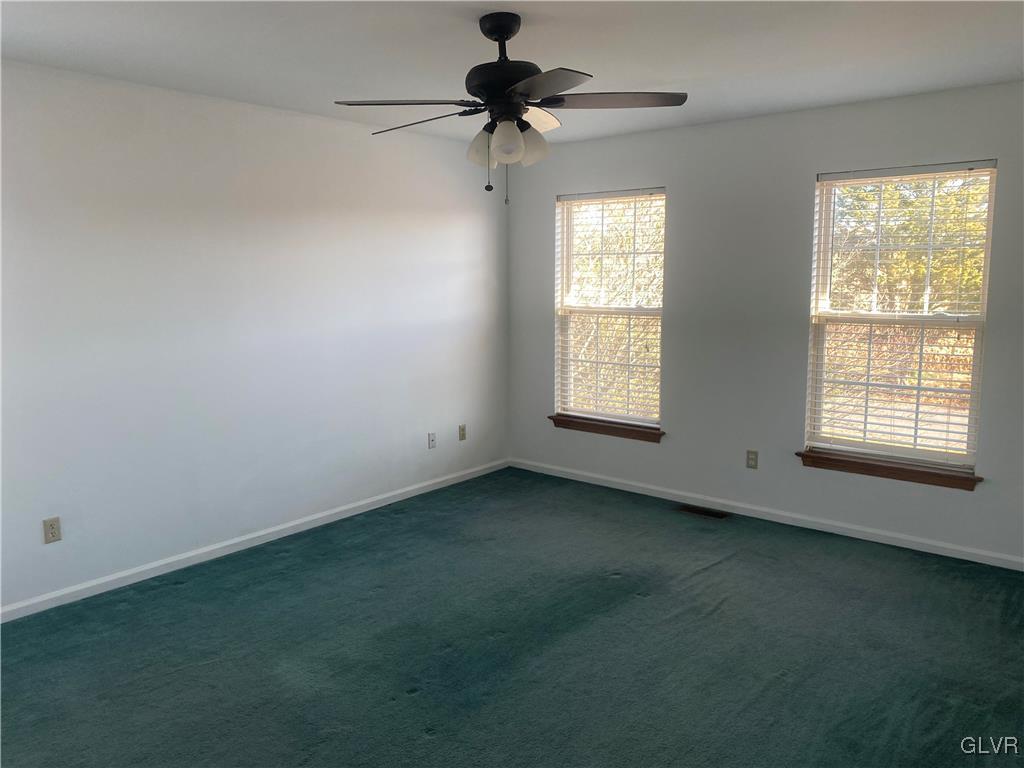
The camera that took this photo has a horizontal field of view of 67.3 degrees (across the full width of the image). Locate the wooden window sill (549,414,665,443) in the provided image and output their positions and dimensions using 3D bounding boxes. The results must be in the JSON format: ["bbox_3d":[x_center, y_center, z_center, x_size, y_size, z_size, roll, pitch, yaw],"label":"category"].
[{"bbox_3d":[0.673,0.314,5.490,0.970,0.085,0.110,7,11,39],"label":"wooden window sill"}]

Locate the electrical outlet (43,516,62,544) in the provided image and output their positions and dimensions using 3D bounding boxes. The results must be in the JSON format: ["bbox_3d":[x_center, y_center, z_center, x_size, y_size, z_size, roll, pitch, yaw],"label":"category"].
[{"bbox_3d":[-2.119,0.677,3.550,0.009,0.114,0.071,7,11,39],"label":"electrical outlet"}]

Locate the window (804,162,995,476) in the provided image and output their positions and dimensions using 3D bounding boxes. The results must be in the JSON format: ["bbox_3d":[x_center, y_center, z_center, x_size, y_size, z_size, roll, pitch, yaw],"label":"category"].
[{"bbox_3d":[2.110,-0.353,4.230,0.890,1.620,0.110,7,11,39],"label":"window"}]

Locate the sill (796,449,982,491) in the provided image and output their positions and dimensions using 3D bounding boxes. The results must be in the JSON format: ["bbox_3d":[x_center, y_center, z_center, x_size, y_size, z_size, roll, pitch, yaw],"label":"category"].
[{"bbox_3d":[2.096,0.481,4.321,0.970,0.088,0.110,7,11,39],"label":"sill"}]

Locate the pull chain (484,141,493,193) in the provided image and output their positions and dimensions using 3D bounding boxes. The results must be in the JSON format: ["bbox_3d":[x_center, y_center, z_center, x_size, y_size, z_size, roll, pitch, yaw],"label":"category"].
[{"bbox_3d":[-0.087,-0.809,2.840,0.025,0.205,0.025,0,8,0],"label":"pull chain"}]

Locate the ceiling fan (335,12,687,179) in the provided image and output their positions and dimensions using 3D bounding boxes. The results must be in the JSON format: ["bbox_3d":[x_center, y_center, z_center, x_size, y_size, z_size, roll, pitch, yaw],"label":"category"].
[{"bbox_3d":[-0.012,-1.055,2.815,1.290,0.530,1.300,0,8,0],"label":"ceiling fan"}]

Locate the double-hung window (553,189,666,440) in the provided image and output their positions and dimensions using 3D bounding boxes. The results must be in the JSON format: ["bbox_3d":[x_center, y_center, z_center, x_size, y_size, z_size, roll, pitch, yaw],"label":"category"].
[{"bbox_3d":[0.690,-0.513,5.398,0.890,1.630,0.110,7,11,39],"label":"double-hung window"}]

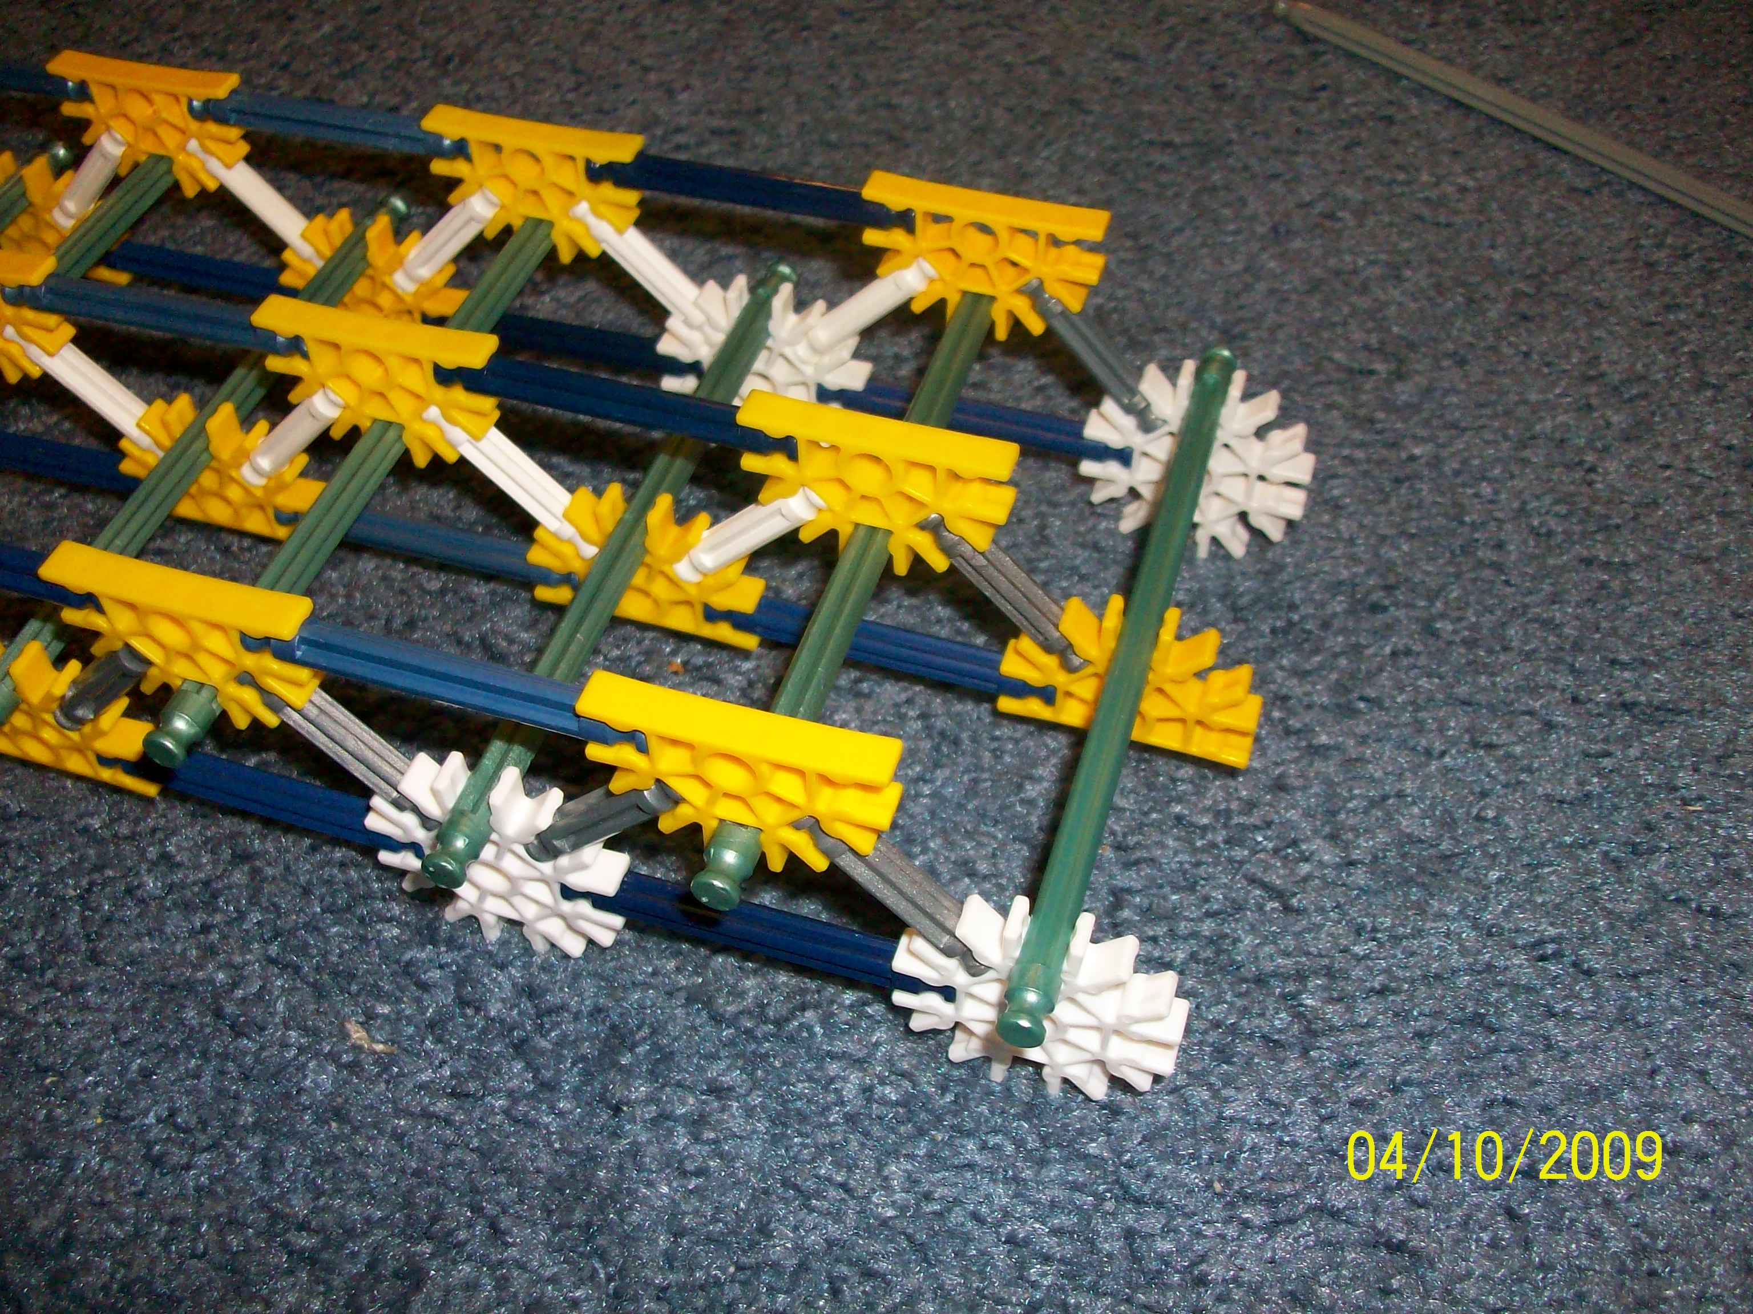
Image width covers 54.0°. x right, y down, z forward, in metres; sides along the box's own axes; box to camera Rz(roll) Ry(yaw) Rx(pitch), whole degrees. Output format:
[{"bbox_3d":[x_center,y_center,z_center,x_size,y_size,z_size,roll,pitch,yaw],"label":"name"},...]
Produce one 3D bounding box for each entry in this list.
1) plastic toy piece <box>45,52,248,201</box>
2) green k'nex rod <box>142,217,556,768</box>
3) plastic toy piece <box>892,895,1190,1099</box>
[{"bbox_3d":[-0.125,-0.093,0.304,0.037,0.023,0.006,13,50,16],"label":"plastic toy piece"},{"bbox_3d":[-0.071,-0.036,0.258,0.006,0.006,0.129,13,52,13],"label":"green k'nex rod"},{"bbox_3d":[0.021,0.044,0.219,0.037,0.037,0.006,13,51,13],"label":"plastic toy piece"}]

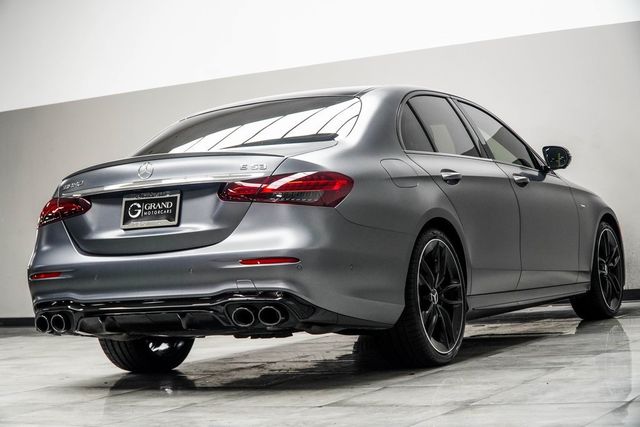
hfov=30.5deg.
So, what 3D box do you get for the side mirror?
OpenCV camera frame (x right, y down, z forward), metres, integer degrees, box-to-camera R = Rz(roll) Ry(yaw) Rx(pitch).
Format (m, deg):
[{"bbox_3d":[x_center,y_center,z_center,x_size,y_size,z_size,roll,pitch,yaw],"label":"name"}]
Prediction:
[{"bbox_3d":[1.475,-0.342,7.273,0.205,0.160,0.160,-5,-2,29],"label":"side mirror"}]

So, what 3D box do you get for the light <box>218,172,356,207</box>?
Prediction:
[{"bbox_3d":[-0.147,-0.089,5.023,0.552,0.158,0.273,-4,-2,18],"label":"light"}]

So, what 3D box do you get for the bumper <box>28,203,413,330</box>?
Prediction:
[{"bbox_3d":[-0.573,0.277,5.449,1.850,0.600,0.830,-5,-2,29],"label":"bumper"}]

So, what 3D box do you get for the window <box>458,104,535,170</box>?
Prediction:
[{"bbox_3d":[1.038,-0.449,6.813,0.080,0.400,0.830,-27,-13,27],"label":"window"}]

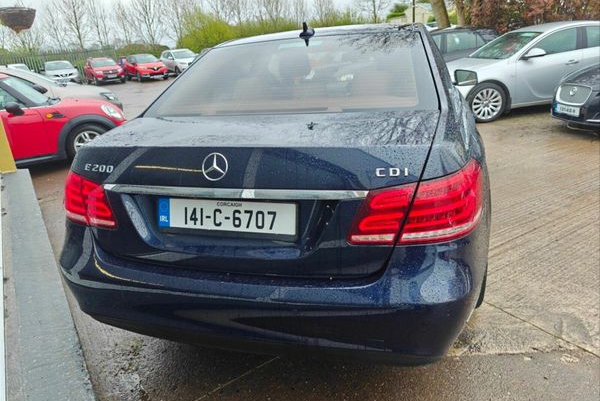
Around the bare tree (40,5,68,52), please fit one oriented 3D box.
[{"bbox_3d":[-23.559,-15.545,40.883,2.160,6.565,2.160,-3,20,0],"label":"bare tree"}]

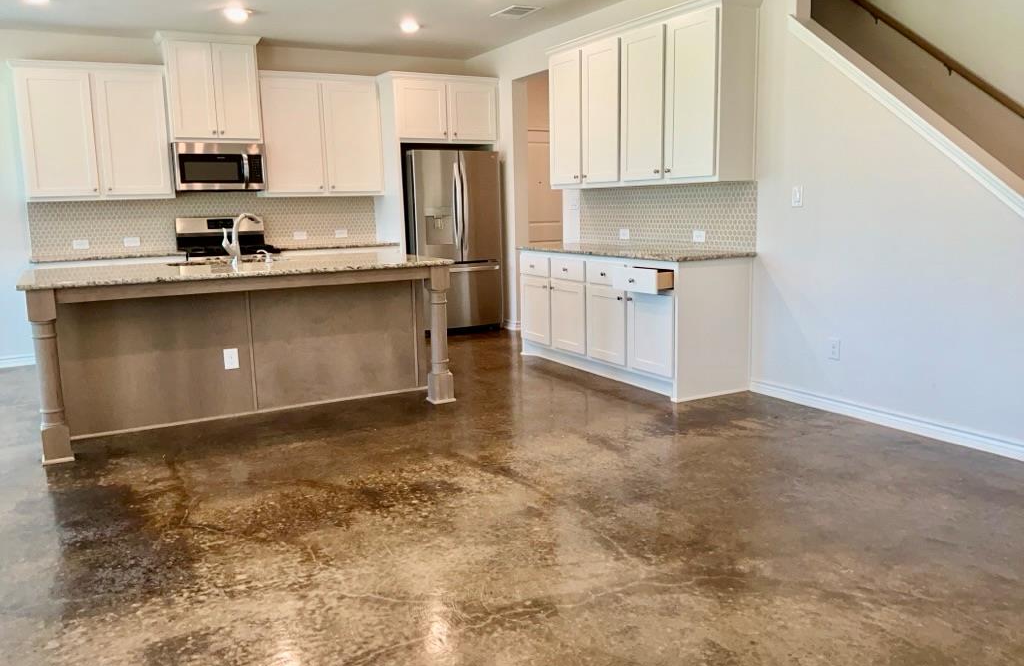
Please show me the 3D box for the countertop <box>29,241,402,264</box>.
[{"bbox_3d":[-2.556,-0.719,7.177,3.019,0.036,0.645,-6,10,-28],"label":"countertop"}]

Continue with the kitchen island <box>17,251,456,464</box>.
[{"bbox_3d":[-1.648,0.041,4.979,2.325,0.915,1.175,-6,10,-29],"label":"kitchen island"}]

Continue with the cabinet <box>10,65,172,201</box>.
[{"bbox_3d":[-3.485,-1.662,6.693,1.123,1.092,0.347,-6,10,-28],"label":"cabinet"}]

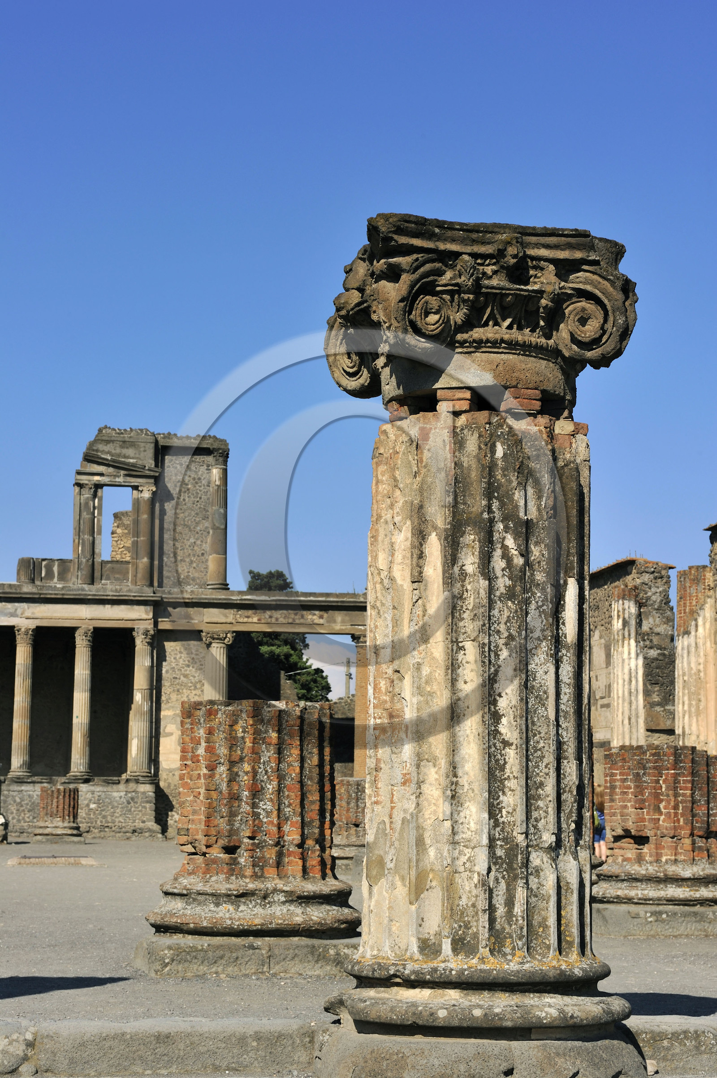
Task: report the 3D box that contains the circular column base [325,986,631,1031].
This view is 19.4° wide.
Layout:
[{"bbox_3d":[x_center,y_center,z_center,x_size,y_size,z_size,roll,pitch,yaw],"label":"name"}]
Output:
[{"bbox_3d":[0.596,2.325,10.450,1.530,0.165,1.530,0,-7,0],"label":"circular column base"}]

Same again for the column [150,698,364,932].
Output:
[{"bbox_3d":[-0.707,1.923,14.386,1.480,1.560,1.480,2,-7,-10],"label":"column"}]

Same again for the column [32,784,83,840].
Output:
[{"bbox_3d":[-8.393,7.679,58.500,1.420,1.560,1.420,2,-7,-9],"label":"column"}]

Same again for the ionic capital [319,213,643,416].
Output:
[{"bbox_3d":[0.602,-1.070,10.785,1.330,0.790,1.330,2,-7,-10],"label":"ionic capital"}]

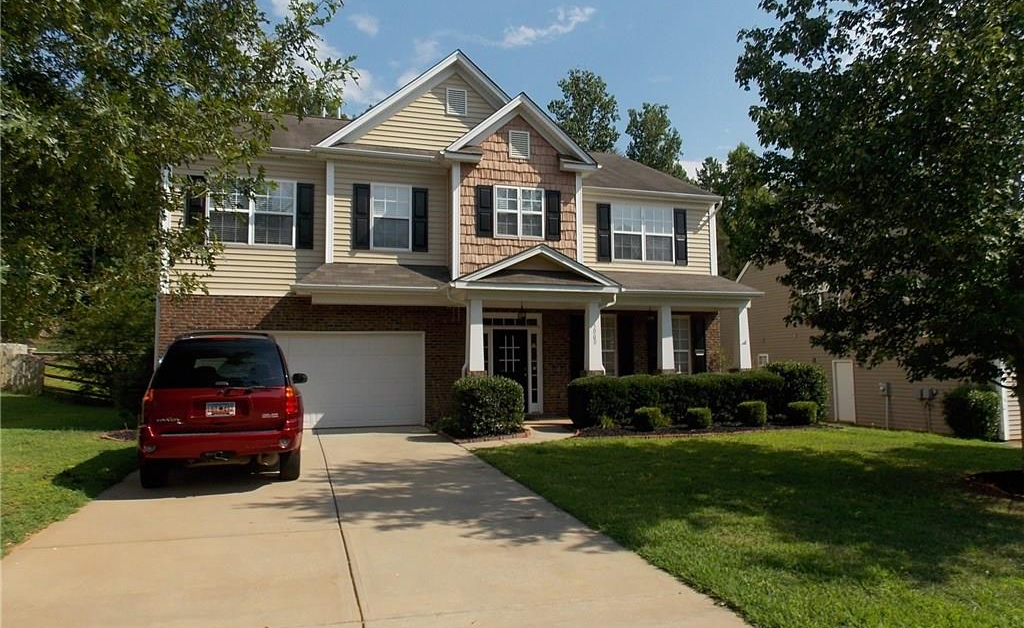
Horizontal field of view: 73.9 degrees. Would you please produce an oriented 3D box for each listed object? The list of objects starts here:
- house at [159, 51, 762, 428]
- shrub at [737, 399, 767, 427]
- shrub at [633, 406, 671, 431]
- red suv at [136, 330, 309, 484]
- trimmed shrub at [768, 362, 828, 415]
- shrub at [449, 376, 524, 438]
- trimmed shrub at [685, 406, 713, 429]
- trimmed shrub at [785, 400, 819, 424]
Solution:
[{"bbox_3d":[-2.305,-1.502,20.992,14.143,8.810,13.200,1,-4,-19],"label":"house"},{"bbox_3d":[5.420,2.192,15.422,0.640,0.580,0.600,1,-4,-19],"label":"shrub"},{"bbox_3d":[3.011,2.193,14.711,0.720,0.520,0.650,1,-4,-19],"label":"shrub"},{"bbox_3d":[-4.286,1.368,10.596,1.920,1.920,5.100,1,-4,-19],"label":"red suv"},{"bbox_3d":[7.123,1.862,17.032,1.400,1.450,1.400,1,-4,-19],"label":"trimmed shrub"},{"bbox_3d":[-0.530,1.855,14.096,1.480,1.200,1.380,1,-4,-19],"label":"shrub"},{"bbox_3d":[4.095,2.217,14.960,0.580,0.490,0.560,1,-4,-19],"label":"trimmed shrub"},{"bbox_3d":[6.691,2.221,15.692,0.680,0.540,0.640,1,-4,-19],"label":"trimmed shrub"}]

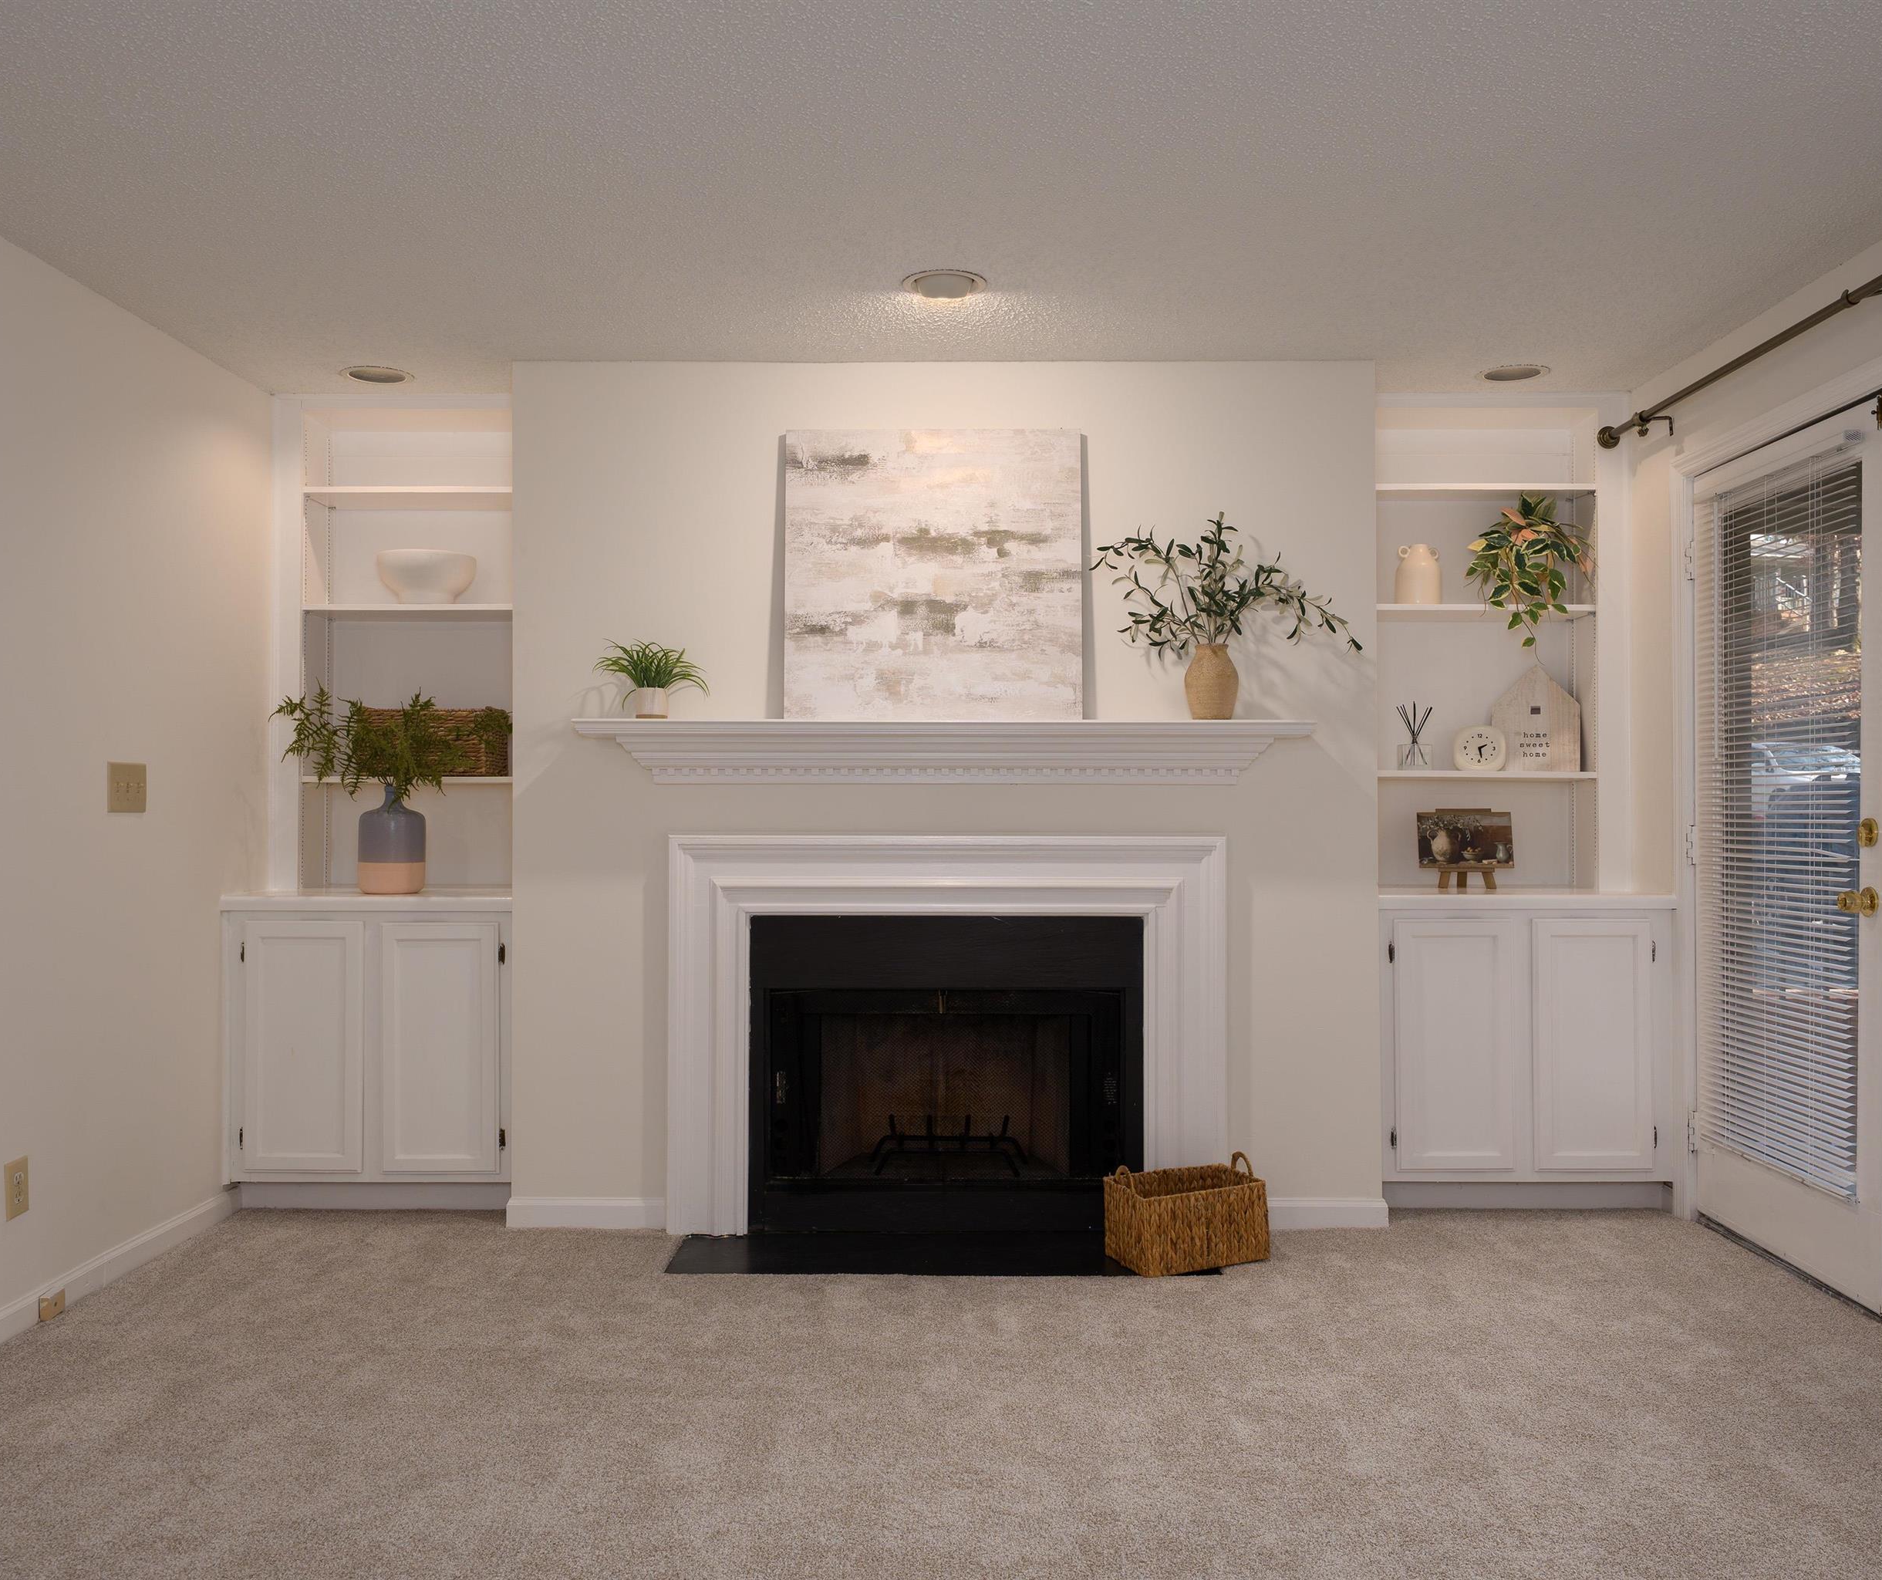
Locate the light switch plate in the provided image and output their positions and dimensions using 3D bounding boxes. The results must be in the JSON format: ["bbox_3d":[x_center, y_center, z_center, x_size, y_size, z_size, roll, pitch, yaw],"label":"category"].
[{"bbox_3d":[-2.028,-0.004,3.952,0.012,0.124,0.175,0,-1,1],"label":"light switch plate"}]

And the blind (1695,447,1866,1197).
[{"bbox_3d":[2.040,0.075,3.885,0.050,1.710,0.760,0,0,1],"label":"blind"}]

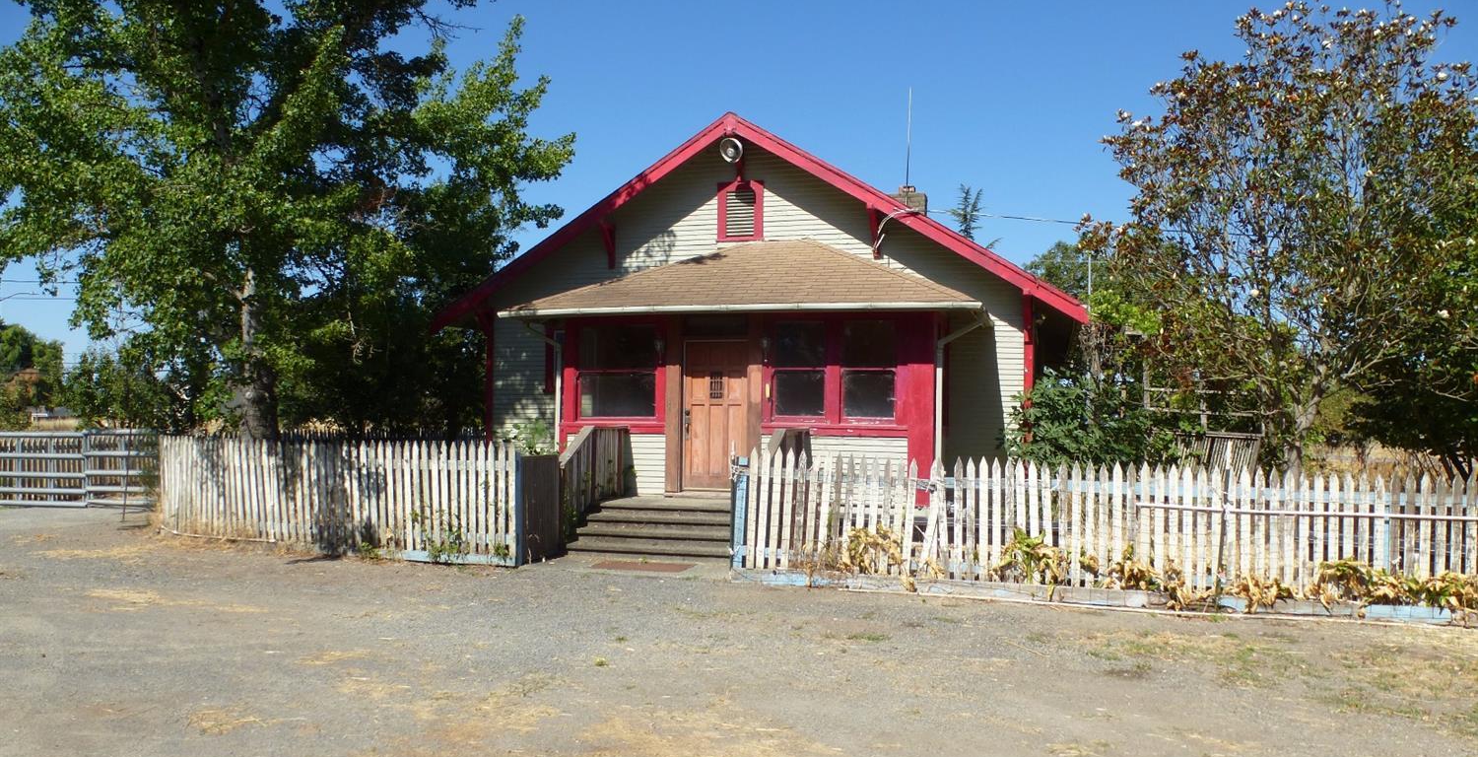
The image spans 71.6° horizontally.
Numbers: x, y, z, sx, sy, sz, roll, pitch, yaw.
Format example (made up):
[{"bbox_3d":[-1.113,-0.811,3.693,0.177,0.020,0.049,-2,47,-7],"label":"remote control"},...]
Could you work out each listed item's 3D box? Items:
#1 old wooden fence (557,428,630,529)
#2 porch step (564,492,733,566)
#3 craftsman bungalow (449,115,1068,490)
[{"bbox_3d":[-1.843,1.276,13.175,0.140,1.320,2.000,0,-2,16],"label":"old wooden fence"},{"bbox_3d":[-0.602,1.853,12.711,2.500,0.540,2.150,0,-2,16],"label":"porch step"},{"bbox_3d":[0.975,-0.825,19.122,10.150,6.200,11.800,0,-2,16],"label":"craftsman bungalow"}]

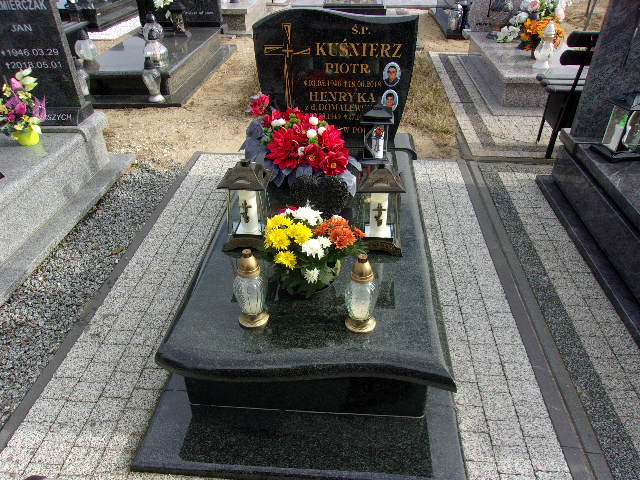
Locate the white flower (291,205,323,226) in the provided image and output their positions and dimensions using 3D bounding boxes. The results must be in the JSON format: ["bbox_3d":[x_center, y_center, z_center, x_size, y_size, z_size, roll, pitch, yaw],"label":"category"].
[{"bbox_3d":[-0.046,-0.084,1.717,0.105,0.055,0.090,2,34,4],"label":"white flower"}]

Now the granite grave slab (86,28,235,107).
[{"bbox_3d":[-1.606,-1.860,5.105,1.070,0.250,2.200,2,34,4],"label":"granite grave slab"}]

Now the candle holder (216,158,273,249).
[{"bbox_3d":[-0.272,-0.136,1.902,0.175,0.358,0.175,2,34,4],"label":"candle holder"}]

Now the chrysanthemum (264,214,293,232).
[{"bbox_3d":[-0.140,-0.056,1.684,0.092,0.052,0.085,2,34,4],"label":"chrysanthemum"}]

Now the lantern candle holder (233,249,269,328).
[{"bbox_3d":[-0.217,0.148,1.564,0.108,0.277,0.108,2,34,4],"label":"lantern candle holder"}]

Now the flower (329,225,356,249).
[{"bbox_3d":[0.074,-0.011,1.634,0.093,0.055,0.080,2,34,4],"label":"flower"}]

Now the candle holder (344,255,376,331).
[{"bbox_3d":[0.126,0.154,1.493,0.100,0.254,0.100,2,34,4],"label":"candle holder"}]

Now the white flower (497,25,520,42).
[{"bbox_3d":[1.934,-2.119,5.122,0.220,0.150,0.150,2,34,4],"label":"white flower"}]

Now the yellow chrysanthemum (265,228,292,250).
[{"bbox_3d":[-0.141,-0.002,1.657,0.085,0.052,0.062,2,34,4],"label":"yellow chrysanthemum"}]

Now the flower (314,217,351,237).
[{"bbox_3d":[0.041,-0.044,1.646,0.118,0.050,0.060,2,34,4],"label":"flower"}]

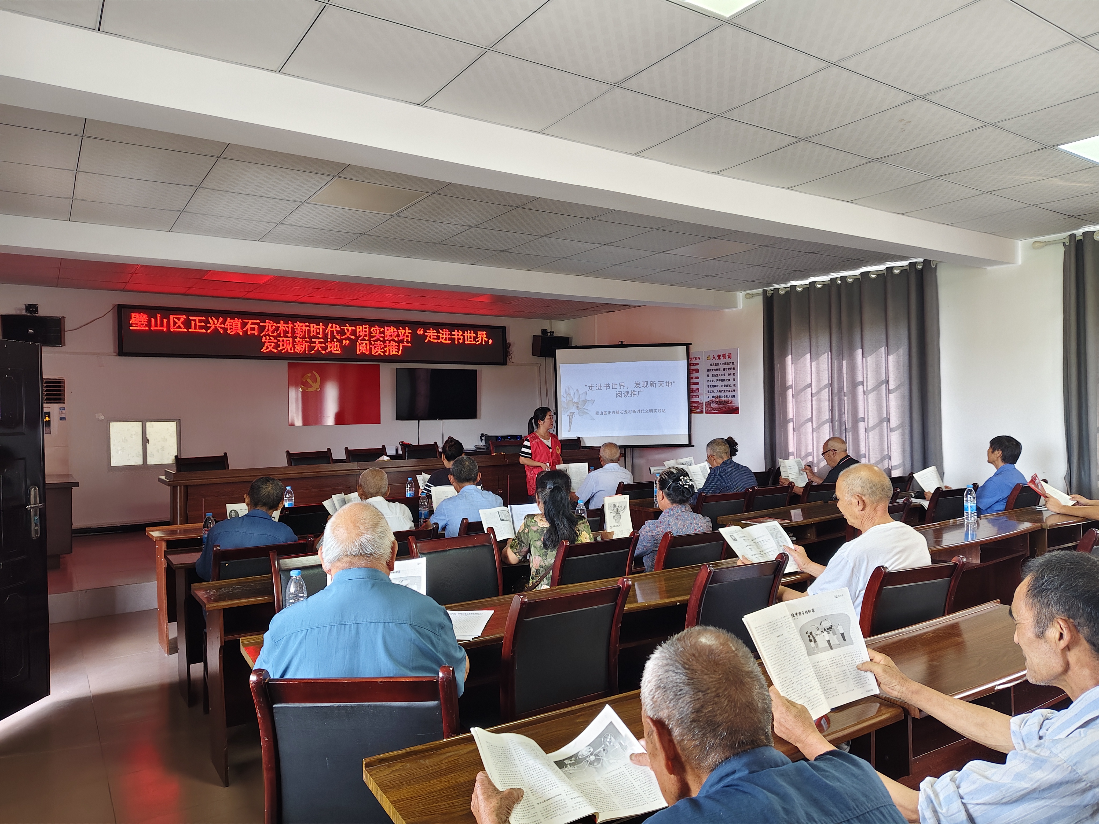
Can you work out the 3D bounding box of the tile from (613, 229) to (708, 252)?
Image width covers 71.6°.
[{"bbox_3d":[0.912,-1.415,6.284,0.618,0.020,0.618,-1,0,-34],"label":"tile"}]

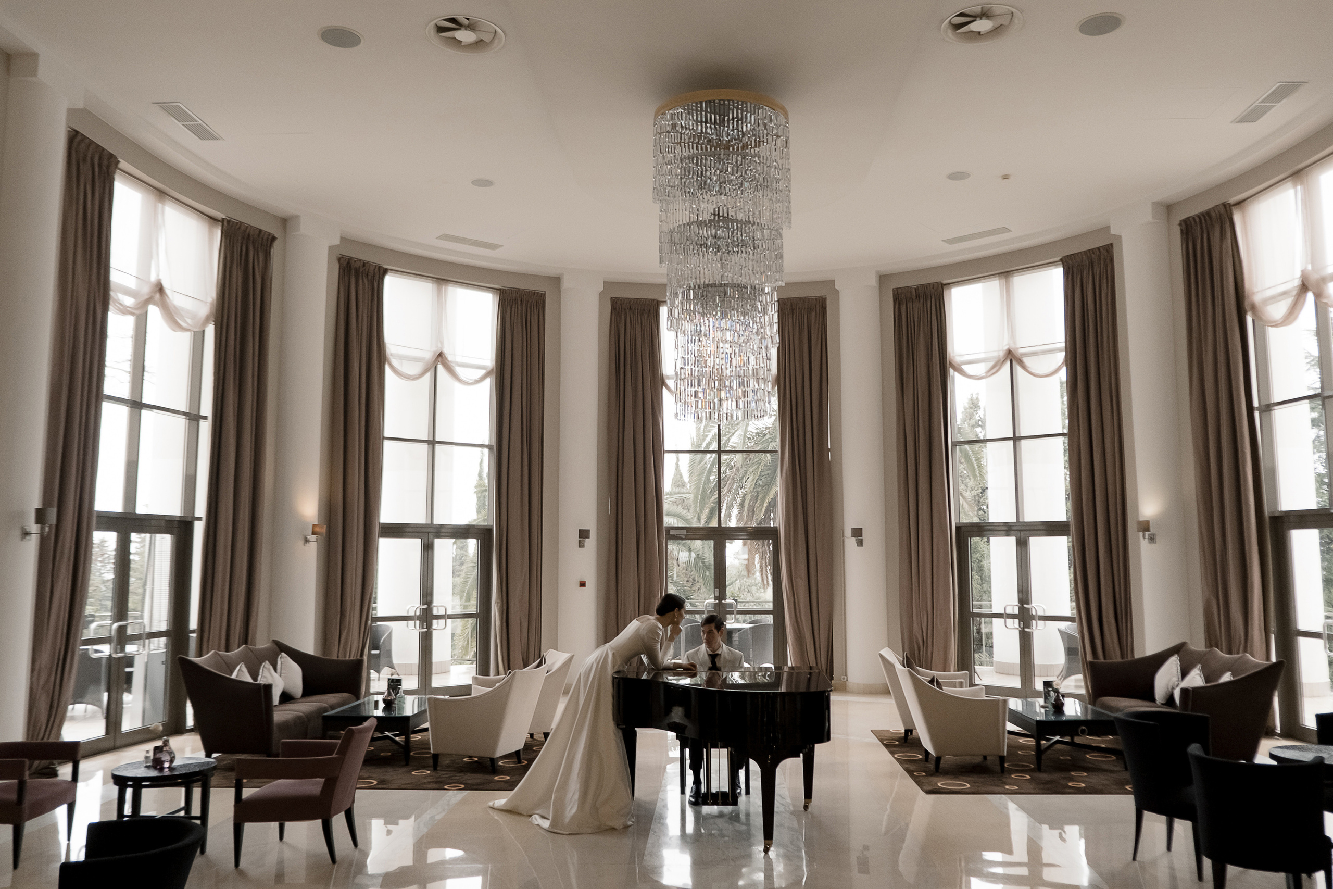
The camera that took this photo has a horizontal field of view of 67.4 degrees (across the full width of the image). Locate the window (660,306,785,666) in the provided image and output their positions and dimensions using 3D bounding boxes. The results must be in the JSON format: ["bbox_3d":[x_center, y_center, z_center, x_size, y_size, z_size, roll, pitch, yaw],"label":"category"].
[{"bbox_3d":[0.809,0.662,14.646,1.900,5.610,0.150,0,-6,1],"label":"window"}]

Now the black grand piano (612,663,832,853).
[{"bbox_3d":[0.364,2.083,6.728,1.470,1.000,1.490,-1,-7,4],"label":"black grand piano"}]

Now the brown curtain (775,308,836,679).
[{"bbox_3d":[1.941,0.635,13.819,0.682,5.447,0.190,-2,-7,14],"label":"brown curtain"}]

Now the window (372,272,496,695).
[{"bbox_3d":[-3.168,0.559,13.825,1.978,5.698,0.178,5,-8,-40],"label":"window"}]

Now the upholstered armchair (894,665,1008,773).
[{"bbox_3d":[2.436,2.360,8.707,0.880,0.850,0.700,0,-7,0],"label":"upholstered armchair"}]

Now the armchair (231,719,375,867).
[{"bbox_3d":[-2.165,2.106,6.140,0.750,0.790,0.630,-1,-7,3],"label":"armchair"}]

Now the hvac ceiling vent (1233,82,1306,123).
[{"bbox_3d":[5.665,-3.214,9.426,0.267,0.040,0.861,0,-7,3],"label":"hvac ceiling vent"}]

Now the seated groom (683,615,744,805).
[{"bbox_3d":[0.379,2.057,7.929,0.514,1.365,0.791,-1,-7,5],"label":"seated groom"}]

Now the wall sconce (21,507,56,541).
[{"bbox_3d":[-4.565,0.575,7.273,0.230,0.265,0.150,0,-7,3],"label":"wall sconce"}]

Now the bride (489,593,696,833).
[{"bbox_3d":[-0.495,1.832,7.077,1.470,1.540,0.820,1,-7,-10],"label":"bride"}]

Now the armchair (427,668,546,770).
[{"bbox_3d":[-1.569,2.420,8.874,0.831,0.870,0.752,-2,-7,17],"label":"armchair"}]

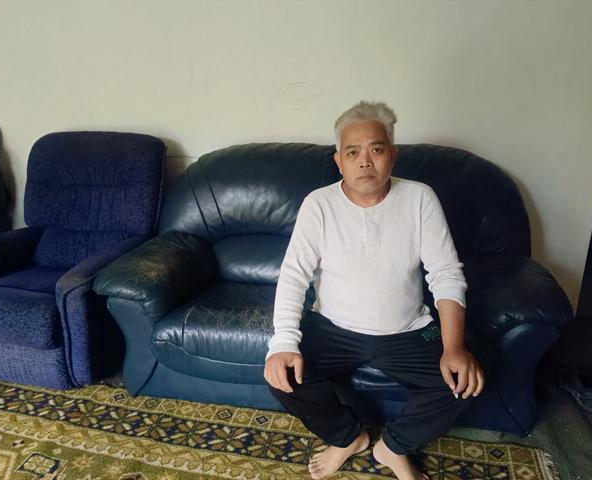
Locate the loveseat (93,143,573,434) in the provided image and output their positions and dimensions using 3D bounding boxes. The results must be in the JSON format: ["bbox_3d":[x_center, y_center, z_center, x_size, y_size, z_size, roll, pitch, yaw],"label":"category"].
[{"bbox_3d":[0.138,0.090,1.983,1.670,0.925,0.900,2,18,9],"label":"loveseat"}]

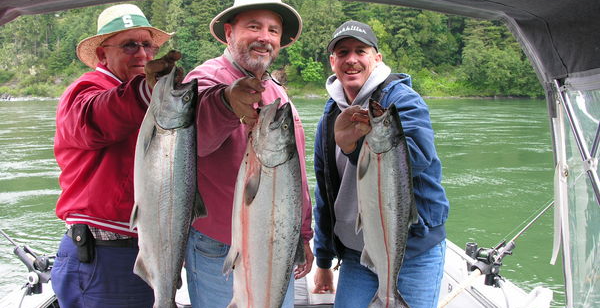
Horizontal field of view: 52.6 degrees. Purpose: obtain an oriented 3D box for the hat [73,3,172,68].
[{"bbox_3d":[-0.600,-0.425,2.090,0.335,0.145,0.355,-4,-9,-40],"label":"hat"}]

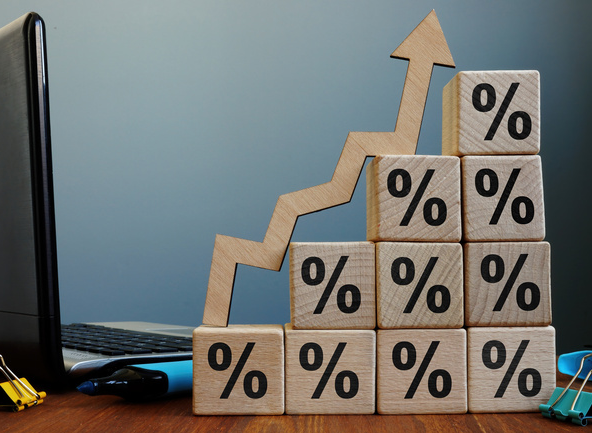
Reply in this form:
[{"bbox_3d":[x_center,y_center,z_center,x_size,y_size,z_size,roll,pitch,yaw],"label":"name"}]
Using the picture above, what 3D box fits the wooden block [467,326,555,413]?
[{"bbox_3d":[0.108,0.078,0.430,0.044,0.043,0.044,0,-2,-1],"label":"wooden block"}]

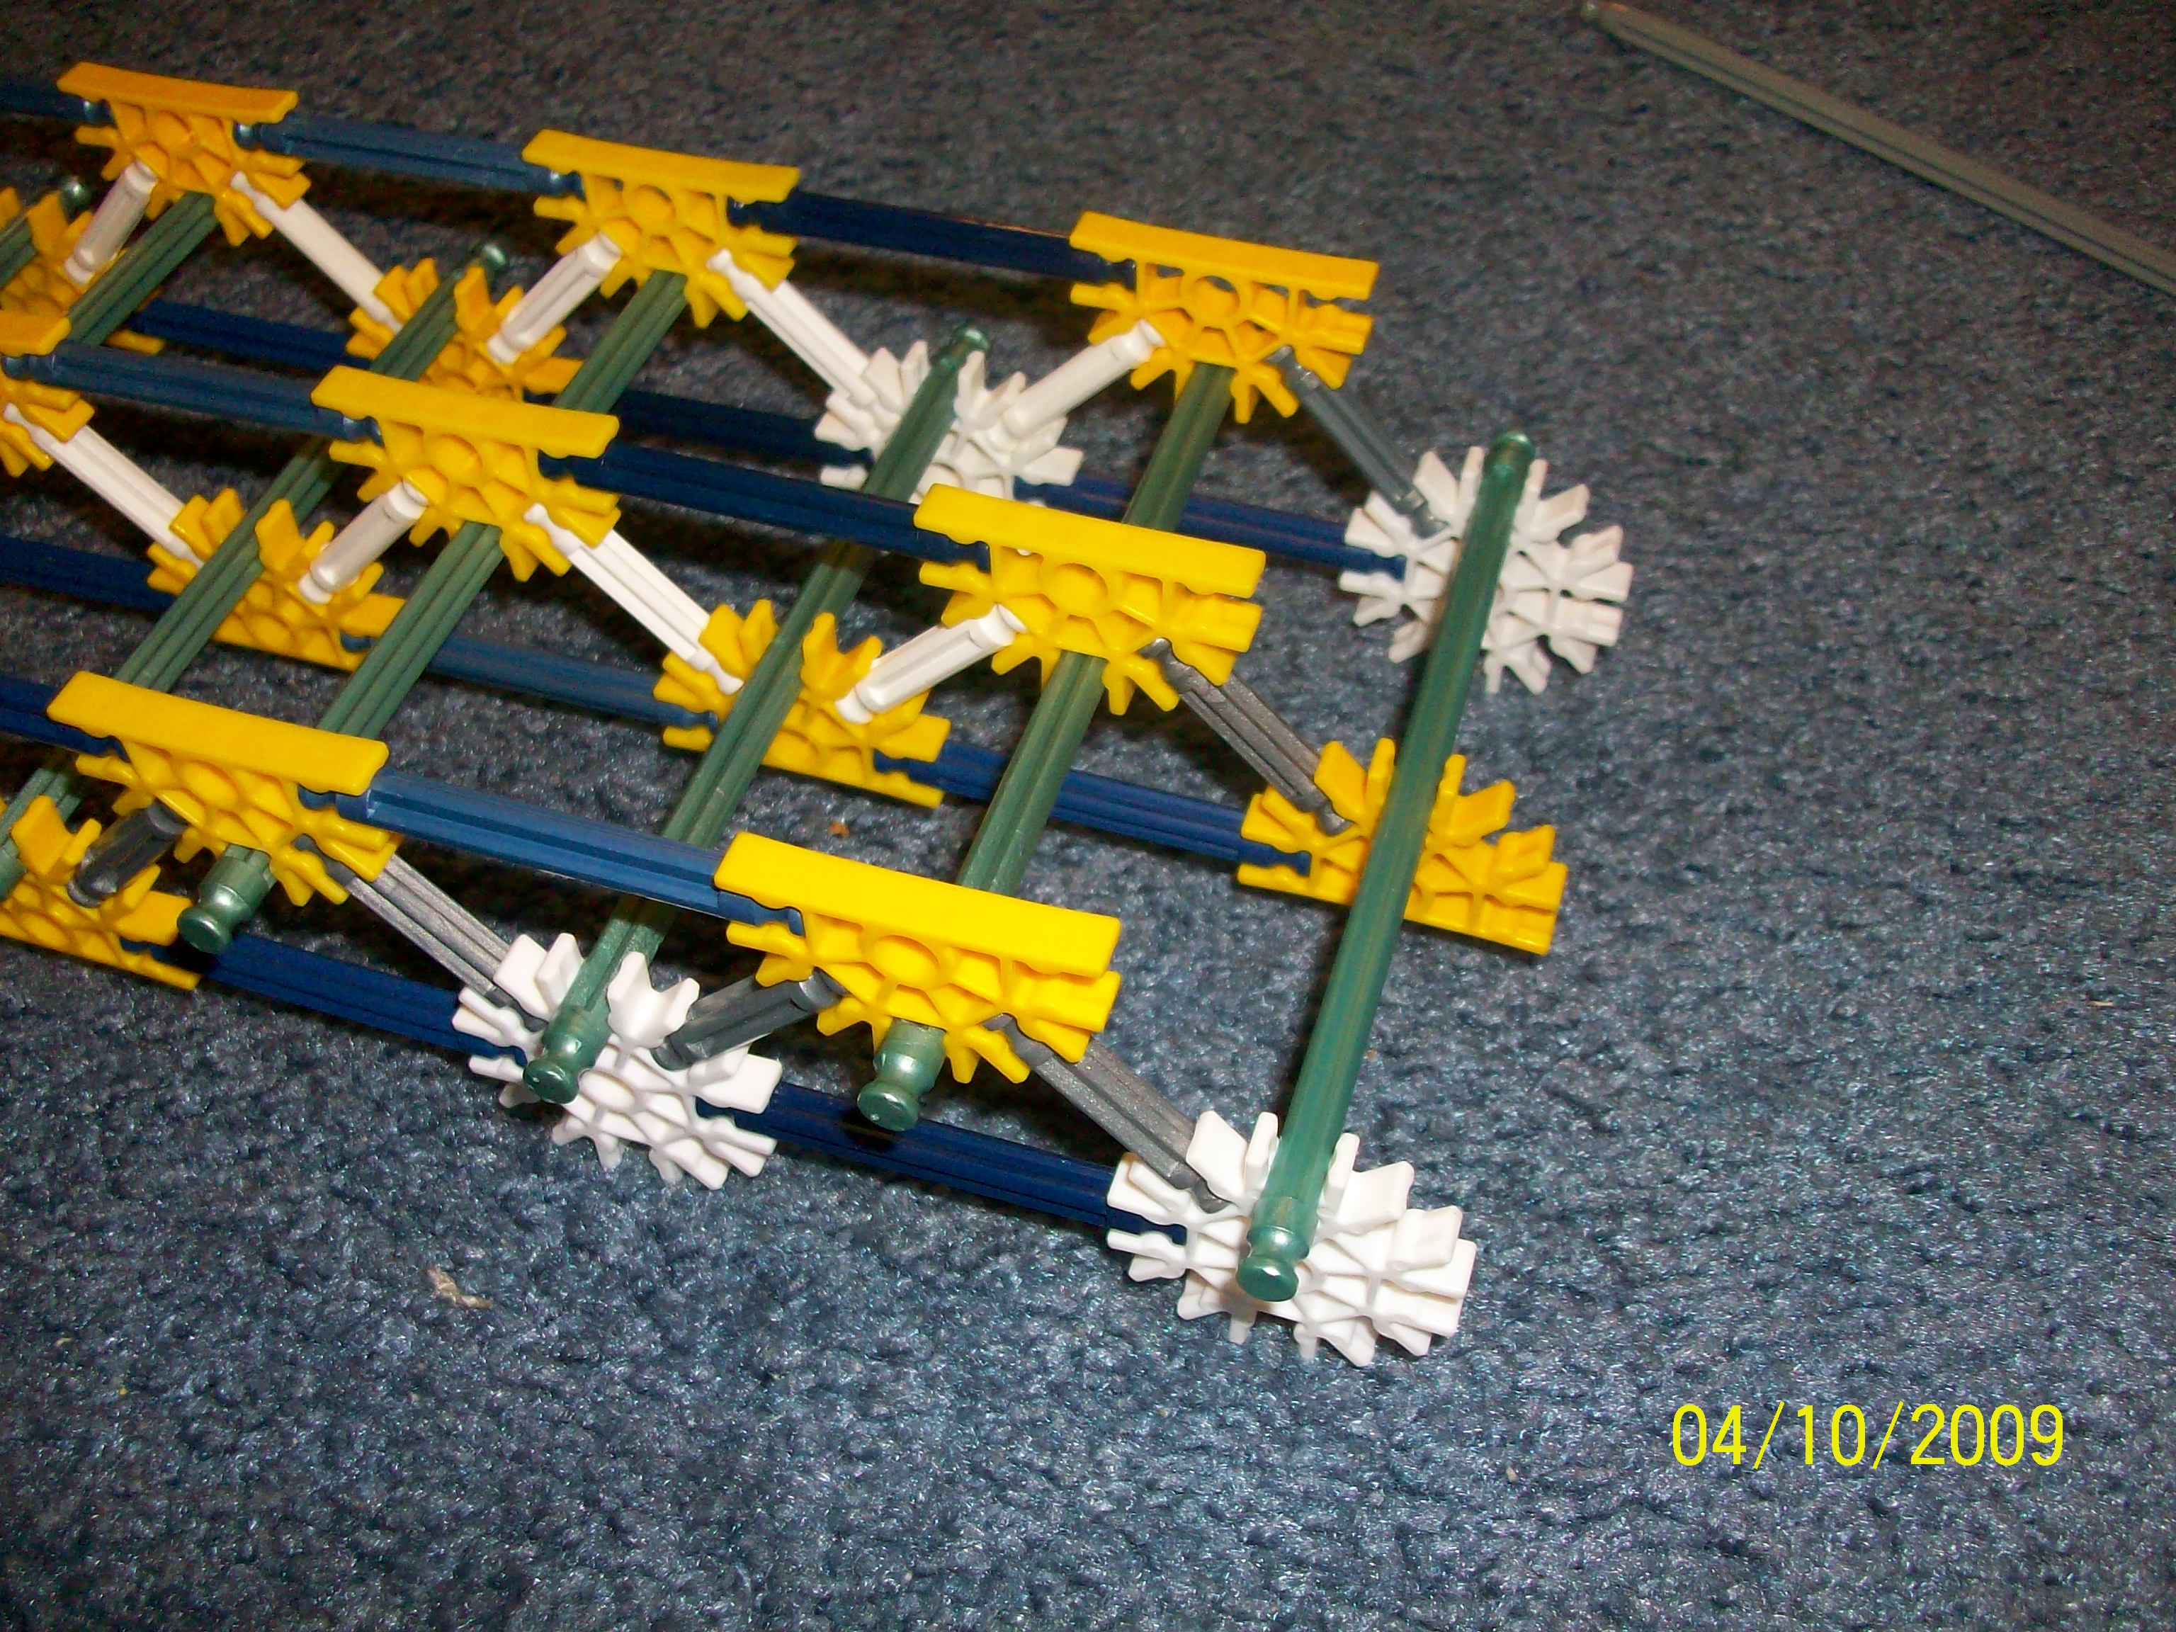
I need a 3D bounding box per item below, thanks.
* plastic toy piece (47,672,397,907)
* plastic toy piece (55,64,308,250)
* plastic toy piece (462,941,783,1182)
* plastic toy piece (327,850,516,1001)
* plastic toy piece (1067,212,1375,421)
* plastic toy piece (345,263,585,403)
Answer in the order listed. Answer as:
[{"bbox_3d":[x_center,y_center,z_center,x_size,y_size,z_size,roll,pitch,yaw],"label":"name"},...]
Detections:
[{"bbox_3d":[-0.086,-0.001,0.220,0.037,0.024,0.006,13,51,13],"label":"plastic toy piece"},{"bbox_3d":[-0.125,-0.093,0.304,0.037,0.023,0.006,13,50,16],"label":"plastic toy piece"},{"bbox_3d":[-0.052,0.028,0.237,0.037,0.037,0.006,13,51,13],"label":"plastic toy piece"},{"bbox_3d":[-0.069,0.011,0.226,0.006,0.033,0.006,-25,32,44],"label":"plastic toy piece"},{"bbox_3d":[0.017,-0.061,0.268,0.037,0.023,0.006,13,51,13],"label":"plastic toy piece"},{"bbox_3d":[-0.090,-0.069,0.310,0.037,0.024,0.006,13,51,13],"label":"plastic toy piece"}]

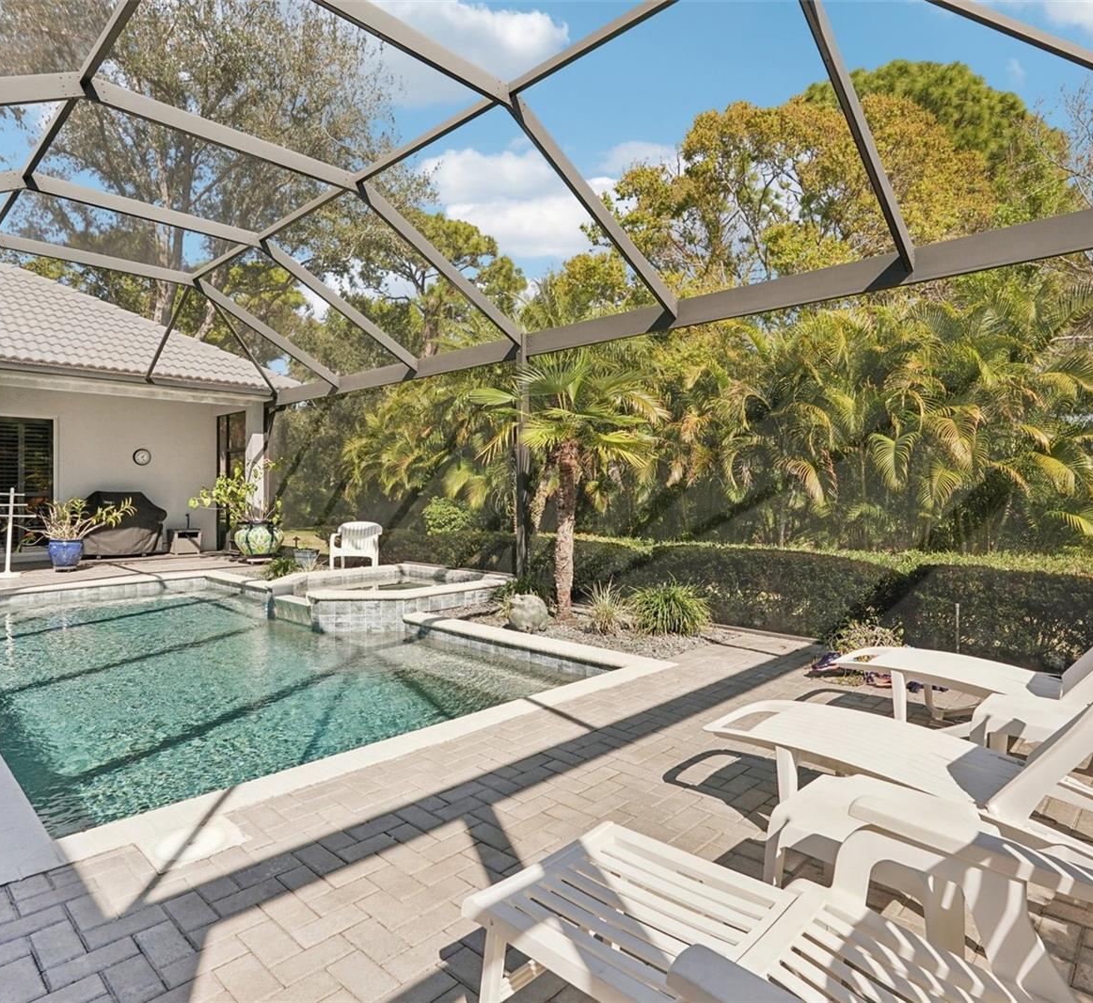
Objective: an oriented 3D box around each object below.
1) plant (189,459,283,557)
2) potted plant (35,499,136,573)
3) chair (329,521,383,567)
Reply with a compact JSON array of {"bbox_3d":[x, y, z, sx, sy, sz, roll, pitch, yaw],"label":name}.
[{"bbox_3d":[-5.470,0.170,11.850,1.450,1.760,1.250,0,0,0],"label":"plant"},{"bbox_3d":[-7.180,0.500,10.400,1.150,1.150,1.350,0,0,43],"label":"potted plant"},{"bbox_3d":[-2.850,0.735,9.950,0.630,0.840,0.620,0,0,0],"label":"chair"}]

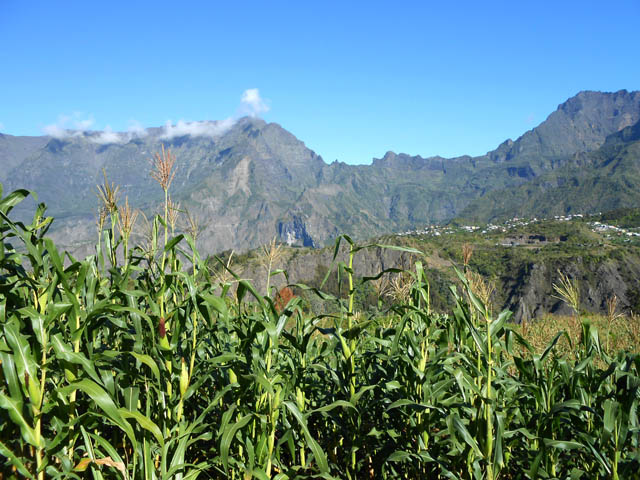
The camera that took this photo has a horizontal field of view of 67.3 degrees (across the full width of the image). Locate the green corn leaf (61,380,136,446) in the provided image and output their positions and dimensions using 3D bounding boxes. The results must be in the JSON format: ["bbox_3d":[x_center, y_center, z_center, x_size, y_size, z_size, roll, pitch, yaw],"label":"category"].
[{"bbox_3d":[-1.152,0.897,2.500,0.383,0.343,0.220,0,-2,0],"label":"green corn leaf"}]

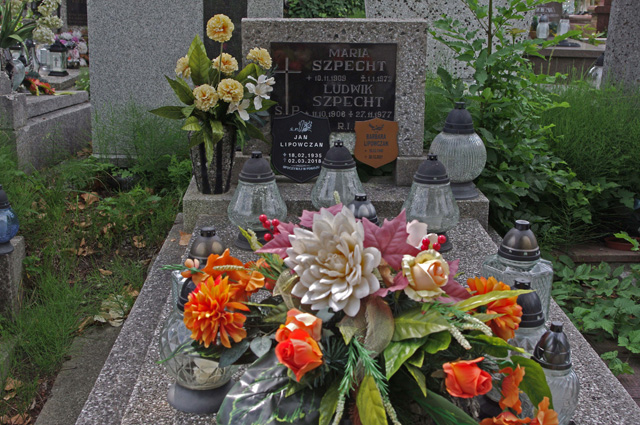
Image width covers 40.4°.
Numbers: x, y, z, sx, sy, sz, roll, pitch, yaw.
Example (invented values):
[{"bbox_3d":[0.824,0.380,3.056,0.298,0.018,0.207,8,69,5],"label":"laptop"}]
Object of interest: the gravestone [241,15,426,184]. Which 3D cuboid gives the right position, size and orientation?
[{"bbox_3d":[0.044,-0.362,2.884,0.605,0.529,0.135,0,15,-2],"label":"gravestone"}]

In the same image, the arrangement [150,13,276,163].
[{"bbox_3d":[-0.343,-0.402,2.800,0.397,0.469,0.300,0,15,-2],"label":"arrangement"}]

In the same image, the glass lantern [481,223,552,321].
[{"bbox_3d":[0.440,0.127,1.944,0.155,0.230,0.155,0,15,-2],"label":"glass lantern"}]

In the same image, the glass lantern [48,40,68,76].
[{"bbox_3d":[-1.947,-1.149,6.451,0.130,0.249,0.130,1,15,0],"label":"glass lantern"}]

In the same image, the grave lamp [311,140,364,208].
[{"bbox_3d":[0.053,-0.080,2.613,0.165,0.270,0.165,0,15,-2],"label":"grave lamp"}]

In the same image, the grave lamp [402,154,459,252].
[{"bbox_3d":[0.312,-0.029,2.385,0.153,0.253,0.153,0,15,-2],"label":"grave lamp"}]

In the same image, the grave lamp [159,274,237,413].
[{"bbox_3d":[-0.209,0.210,1.509,0.145,0.235,0.145,0,15,-2],"label":"grave lamp"}]

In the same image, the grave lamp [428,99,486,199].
[{"bbox_3d":[0.448,-0.201,2.810,0.180,0.305,0.180,0,15,-2],"label":"grave lamp"}]

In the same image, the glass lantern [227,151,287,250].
[{"bbox_3d":[-0.174,-0.039,2.453,0.168,0.270,0.168,0,15,-2],"label":"glass lantern"}]

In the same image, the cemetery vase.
[{"bbox_3d":[-0.348,-0.173,2.779,0.146,0.213,0.146,0,15,-2],"label":"cemetery vase"}]

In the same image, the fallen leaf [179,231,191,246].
[{"bbox_3d":[-0.408,0.072,2.616,0.040,0.019,0.086,0,15,-2],"label":"fallen leaf"}]

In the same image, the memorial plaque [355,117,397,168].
[{"bbox_3d":[0.192,-0.233,2.939,0.147,0.171,0.008,0,12,-2],"label":"memorial plaque"}]

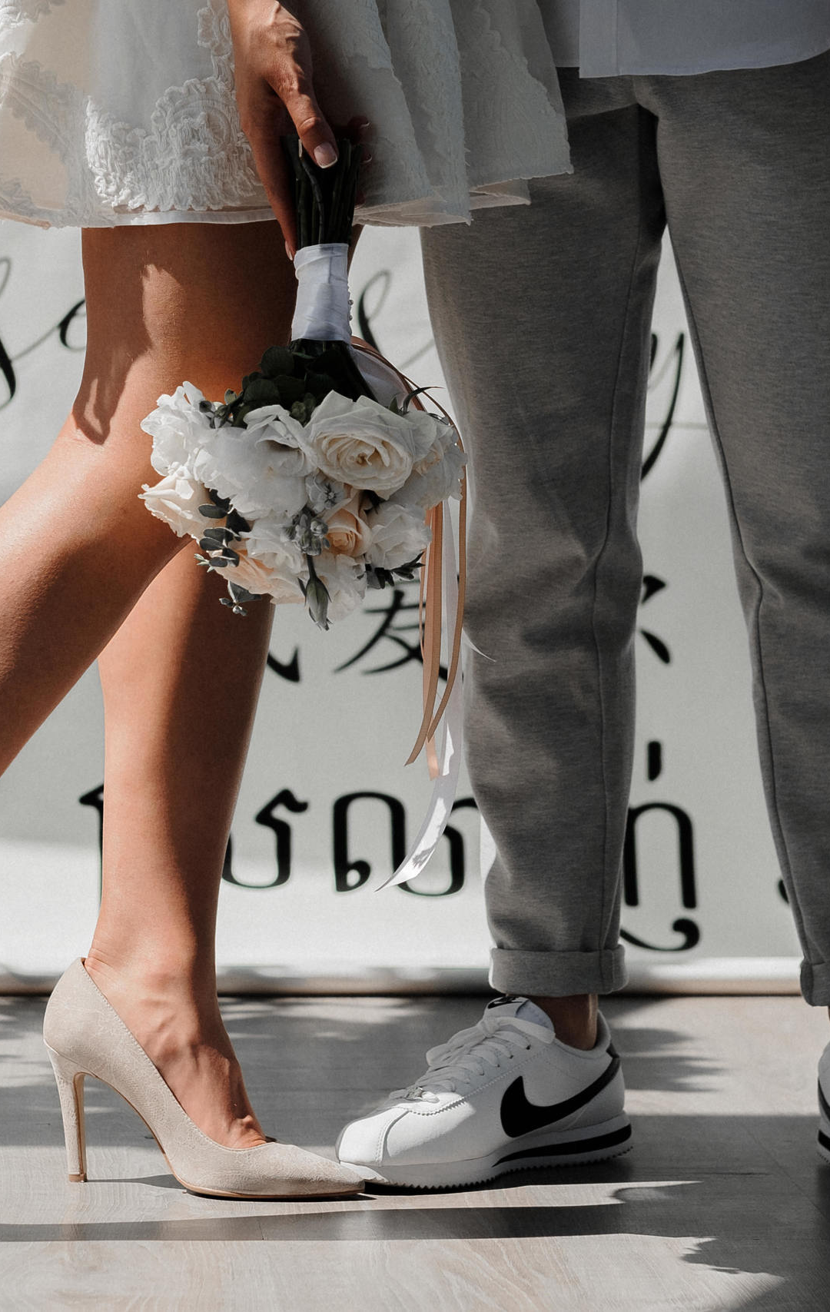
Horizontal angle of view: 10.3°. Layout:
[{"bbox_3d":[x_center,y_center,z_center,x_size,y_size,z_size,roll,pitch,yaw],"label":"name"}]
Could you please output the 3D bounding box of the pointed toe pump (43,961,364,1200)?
[{"bbox_3d":[-0.160,0.320,3.503,0.247,0.170,0.080,2,5,13],"label":"pointed toe pump"}]

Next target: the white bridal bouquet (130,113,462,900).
[{"bbox_3d":[-0.076,-0.104,3.267,0.235,0.535,0.210,1,5,6],"label":"white bridal bouquet"}]

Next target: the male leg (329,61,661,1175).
[{"bbox_3d":[0.071,-0.031,3.535,0.190,0.870,0.270,4,6,40],"label":"male leg"}]

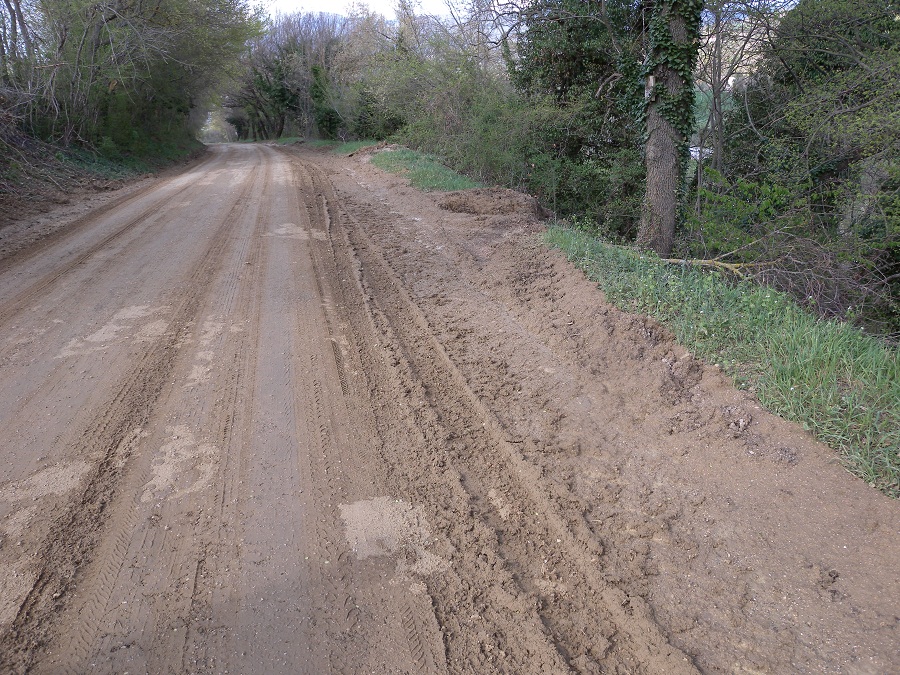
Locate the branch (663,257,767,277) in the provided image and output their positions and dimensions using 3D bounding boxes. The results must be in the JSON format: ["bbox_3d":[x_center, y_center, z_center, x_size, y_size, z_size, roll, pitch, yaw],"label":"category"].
[{"bbox_3d":[2.704,-0.726,7.500,1.120,0.180,0.360,4,18,11],"label":"branch"}]

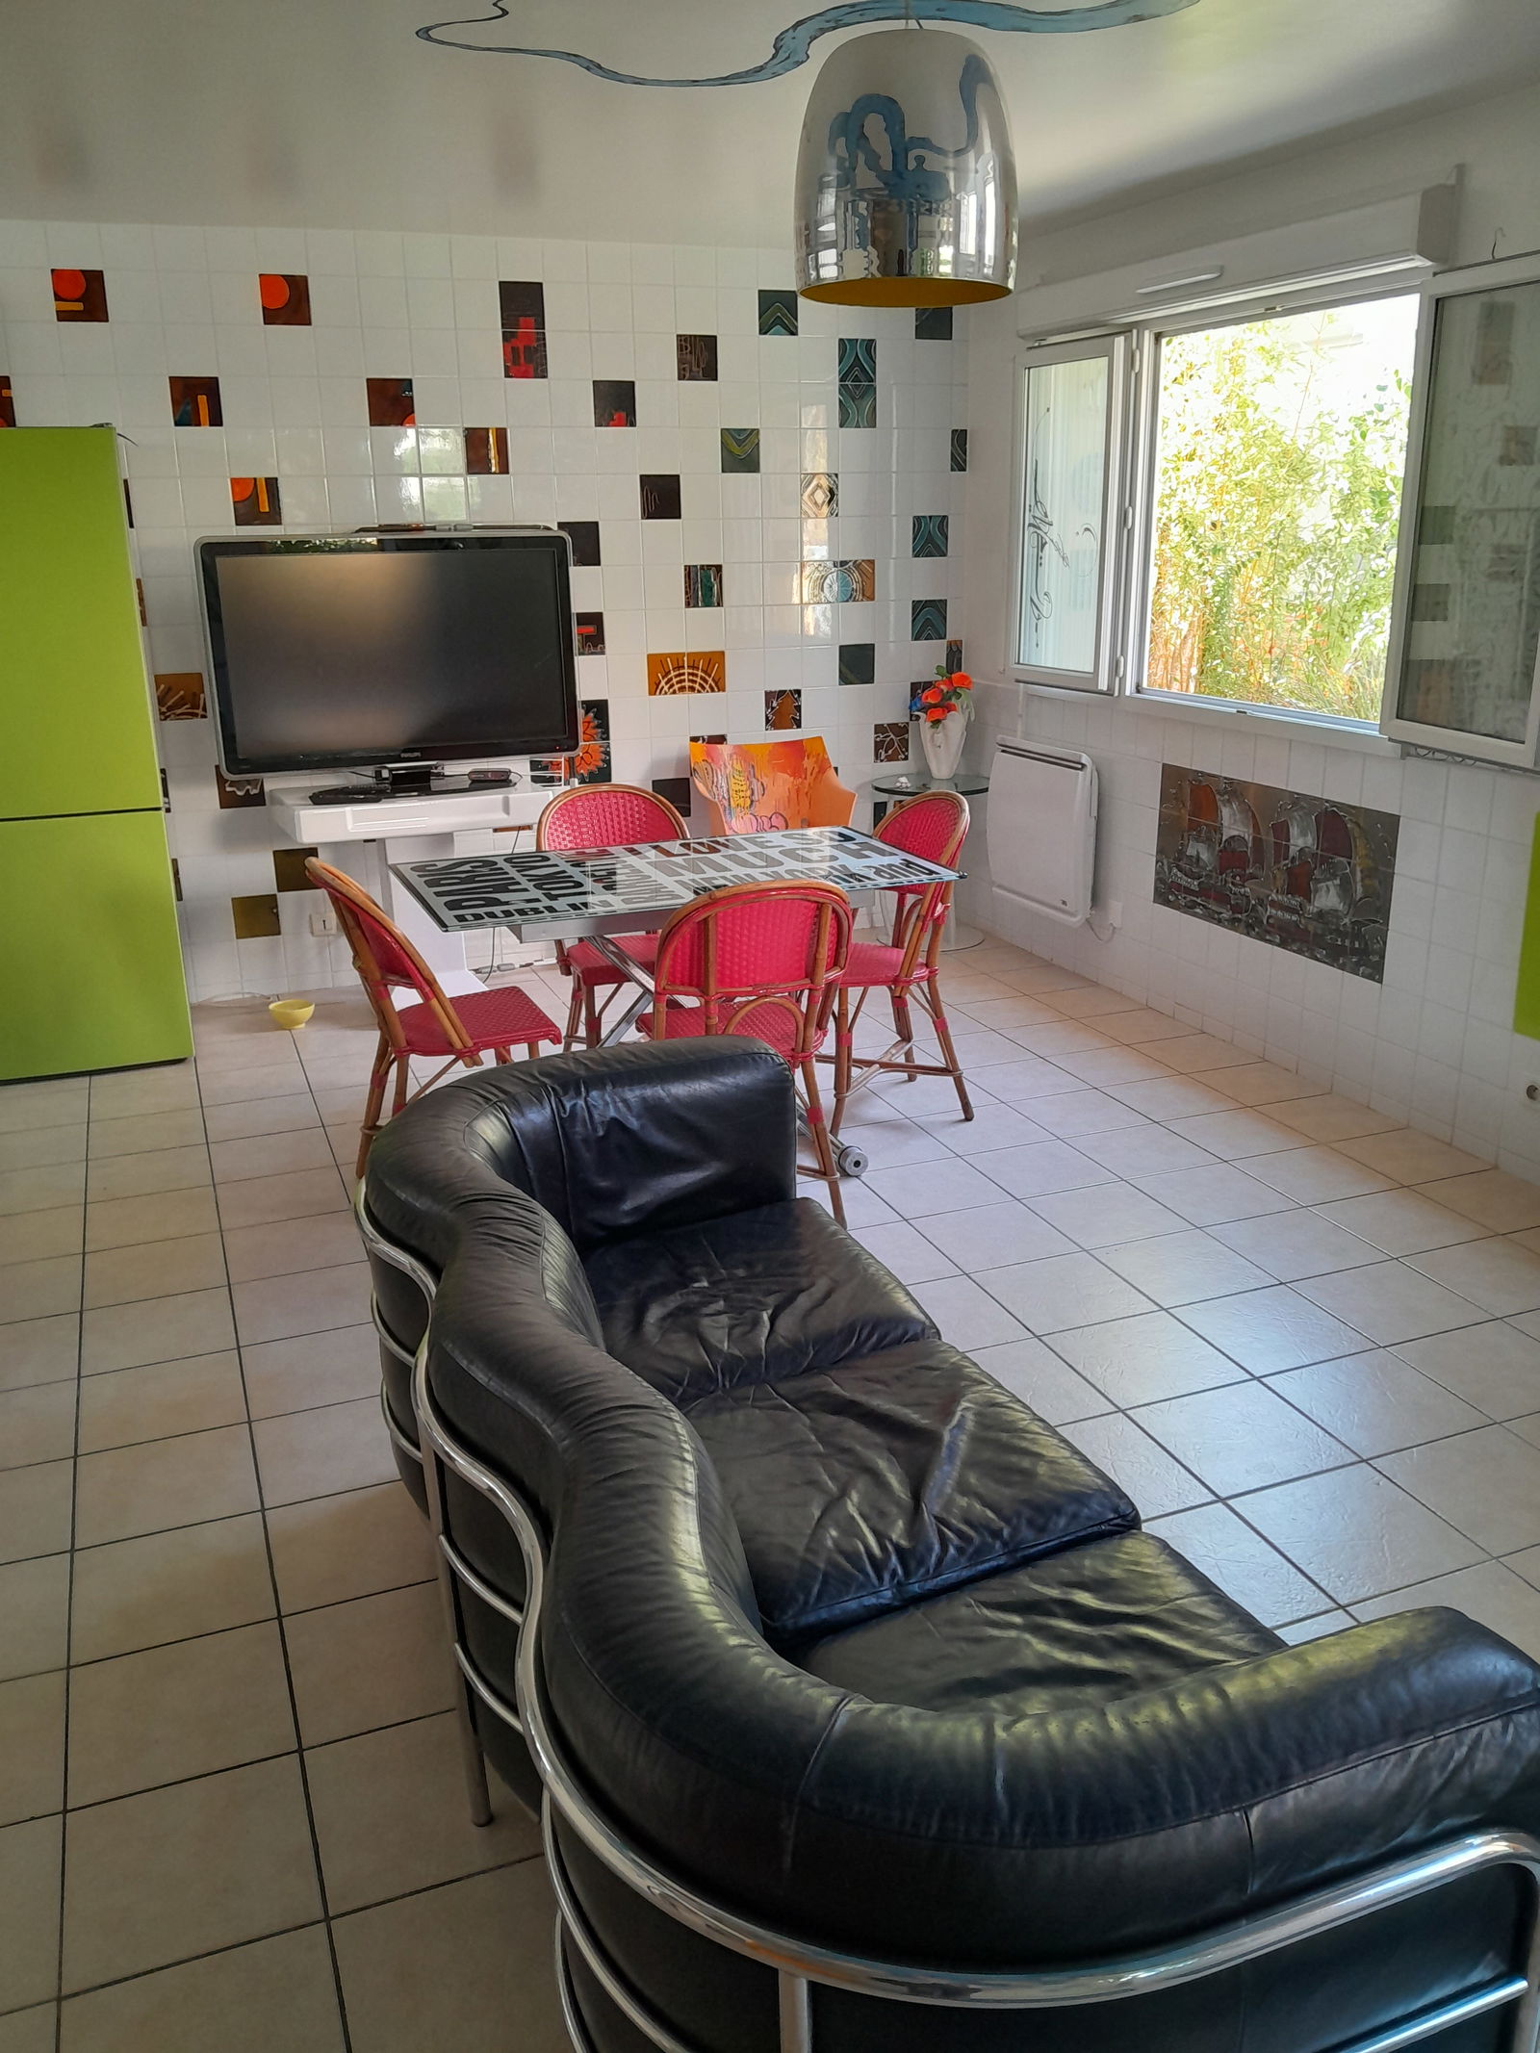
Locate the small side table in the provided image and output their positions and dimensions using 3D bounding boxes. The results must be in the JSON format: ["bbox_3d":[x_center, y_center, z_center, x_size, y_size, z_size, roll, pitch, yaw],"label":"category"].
[{"bbox_3d":[0.627,-0.640,5.989,0.460,0.610,0.460,-1,18,0],"label":"small side table"}]

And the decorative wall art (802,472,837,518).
[{"bbox_3d":[0.189,-1.960,5.695,0.150,0.150,0.012,-7,19,-18],"label":"decorative wall art"}]

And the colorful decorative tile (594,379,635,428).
[{"bbox_3d":[-0.526,-2.131,5.289,0.150,0.150,0.015,-7,19,-20],"label":"colorful decorative tile"}]

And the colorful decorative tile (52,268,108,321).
[{"bbox_3d":[-2.108,-2.238,4.705,0.150,0.150,0.015,-8,19,-20],"label":"colorful decorative tile"}]

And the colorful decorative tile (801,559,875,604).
[{"bbox_3d":[0.262,-1.676,5.810,0.303,0.150,0.012,-7,19,-18],"label":"colorful decorative tile"}]

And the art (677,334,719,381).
[{"bbox_3d":[-0.245,-2.312,5.347,0.150,0.150,0.015,-7,19,-20],"label":"art"}]

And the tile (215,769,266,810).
[{"bbox_3d":[-1.816,-0.826,5.299,0.150,0.150,0.012,-7,19,-18],"label":"tile"}]

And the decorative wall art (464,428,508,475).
[{"bbox_3d":[-0.949,-1.931,5.180,0.150,0.150,0.015,-7,19,-20],"label":"decorative wall art"}]

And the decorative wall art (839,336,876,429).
[{"bbox_3d":[0.320,-2.336,5.612,0.150,0.302,0.015,-8,19,-20],"label":"decorative wall art"}]

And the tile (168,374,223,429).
[{"bbox_3d":[-1.817,-1.984,4.897,0.150,0.150,0.015,-8,19,-20],"label":"tile"}]

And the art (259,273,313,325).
[{"bbox_3d":[-1.548,-2.323,4.935,0.150,0.150,0.012,-7,19,-18],"label":"art"}]

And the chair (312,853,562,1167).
[{"bbox_3d":[-0.785,0.014,3.603,0.525,0.865,0.460,-8,19,-20],"label":"chair"}]

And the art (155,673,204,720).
[{"bbox_3d":[-1.929,-1.079,5.053,0.150,0.150,0.015,-7,19,-20],"label":"art"}]

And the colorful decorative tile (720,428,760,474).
[{"bbox_3d":[-0.102,-2.071,5.552,0.150,0.150,0.012,-7,19,-18],"label":"colorful decorative tile"}]

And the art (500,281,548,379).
[{"bbox_3d":[-0.823,-2.333,5.171,0.150,0.302,0.015,-8,19,-20],"label":"art"}]

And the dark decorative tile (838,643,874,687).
[{"bbox_3d":[0.336,-1.382,5.878,0.150,0.150,0.015,-7,19,-20],"label":"dark decorative tile"}]

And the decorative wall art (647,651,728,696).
[{"bbox_3d":[-0.303,-1.305,5.697,0.302,0.150,0.015,-8,19,-20],"label":"decorative wall art"}]

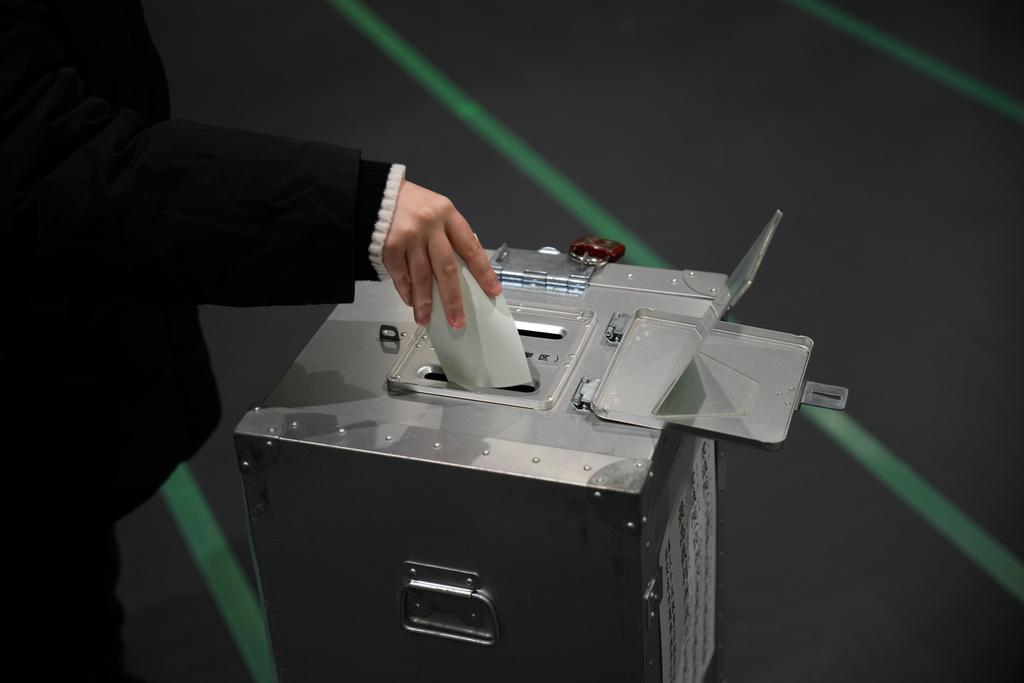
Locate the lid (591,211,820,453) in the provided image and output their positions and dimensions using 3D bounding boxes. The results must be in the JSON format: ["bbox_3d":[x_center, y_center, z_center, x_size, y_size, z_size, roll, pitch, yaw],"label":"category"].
[{"bbox_3d":[0.171,-0.011,1.430,0.170,0.146,0.177,7,32,17],"label":"lid"}]

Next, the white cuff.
[{"bbox_3d":[-0.112,-0.107,1.455,0.024,0.092,0.075,20,33,11],"label":"white cuff"}]

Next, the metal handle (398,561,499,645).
[{"bbox_3d":[-0.057,0.236,1.447,0.090,0.073,0.019,7,32,17],"label":"metal handle"}]

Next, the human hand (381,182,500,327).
[{"bbox_3d":[-0.061,-0.080,1.435,0.110,0.125,0.085,8,33,18],"label":"human hand"}]

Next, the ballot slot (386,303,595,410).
[{"bbox_3d":[-0.016,0.010,1.518,0.150,0.015,0.168,7,32,17],"label":"ballot slot"}]

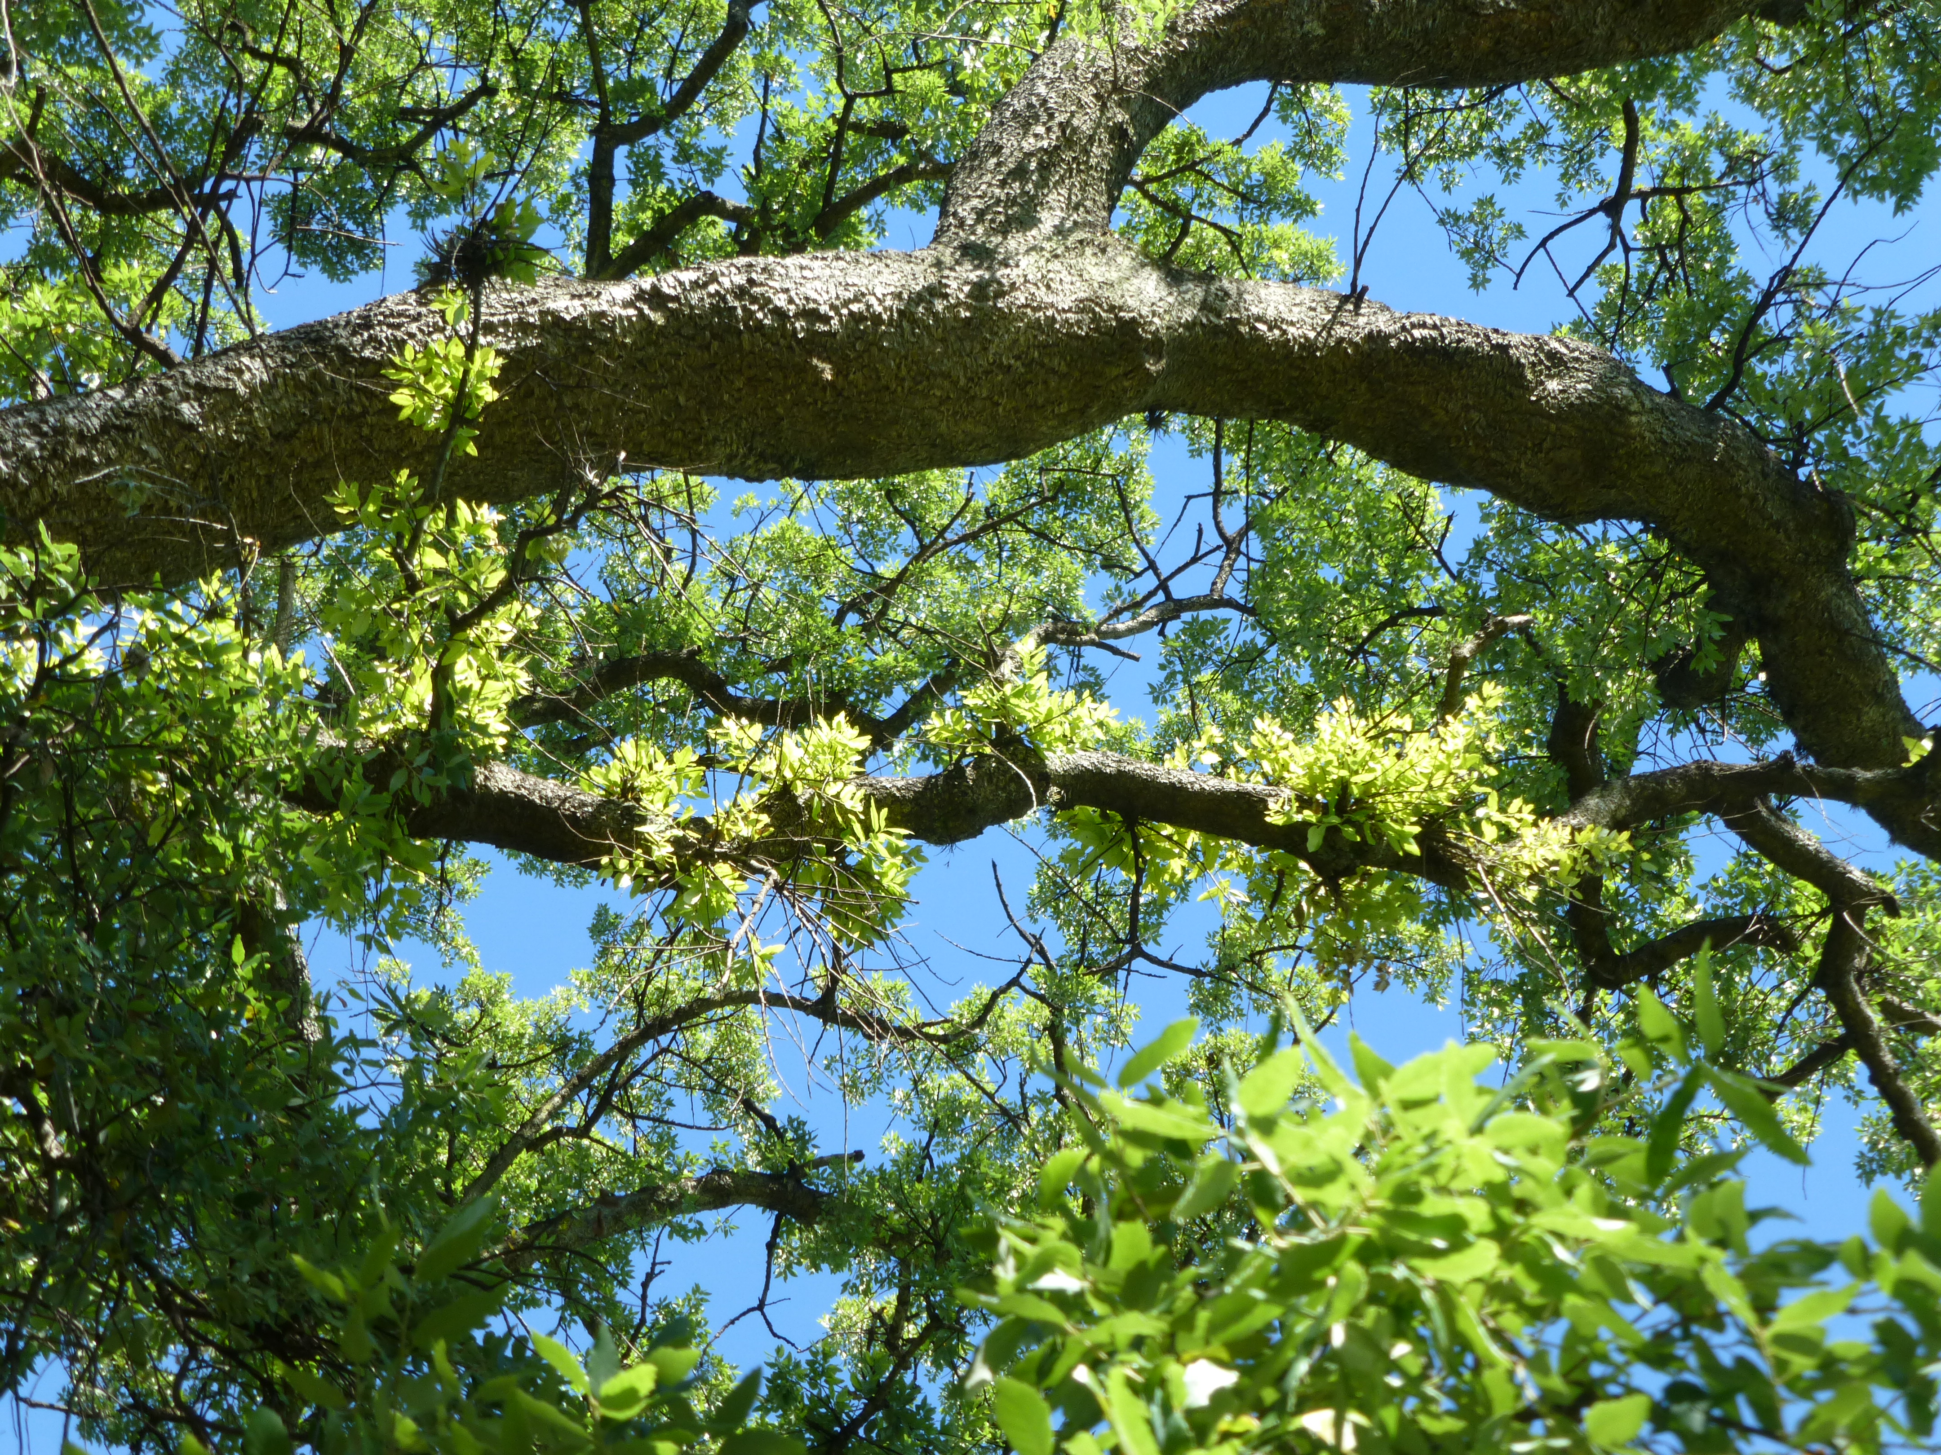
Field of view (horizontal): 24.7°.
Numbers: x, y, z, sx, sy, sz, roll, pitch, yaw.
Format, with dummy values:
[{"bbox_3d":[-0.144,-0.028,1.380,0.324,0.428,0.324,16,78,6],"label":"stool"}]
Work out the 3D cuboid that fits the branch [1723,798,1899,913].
[{"bbox_3d":[1.629,0.250,8.600,0.363,0.100,0.120,31,4,10],"label":"branch"}]

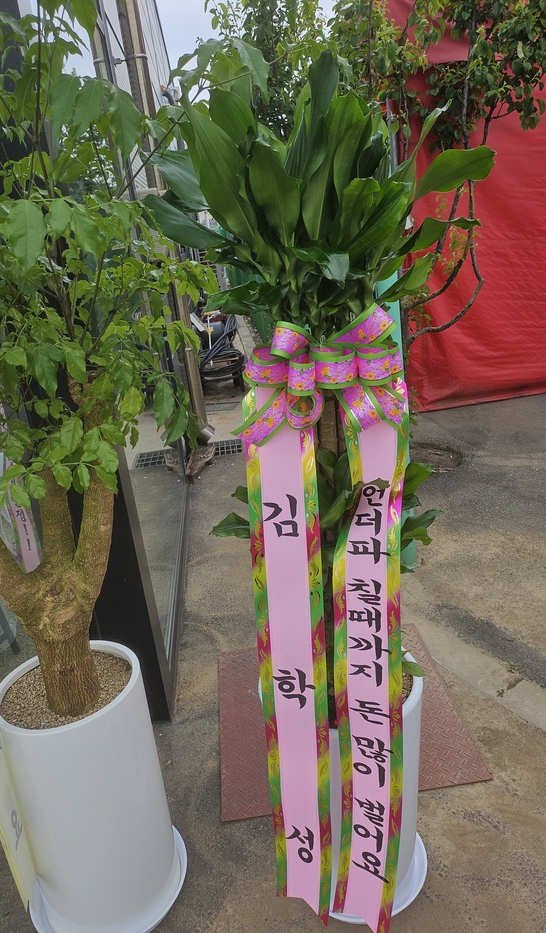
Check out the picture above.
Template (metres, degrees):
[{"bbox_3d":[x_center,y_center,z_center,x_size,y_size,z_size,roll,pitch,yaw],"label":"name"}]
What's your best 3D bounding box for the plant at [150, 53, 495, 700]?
[{"bbox_3d":[0.120,-0.050,1.208,0.560,1.220,0.520,-7,20,0],"label":"plant"}]

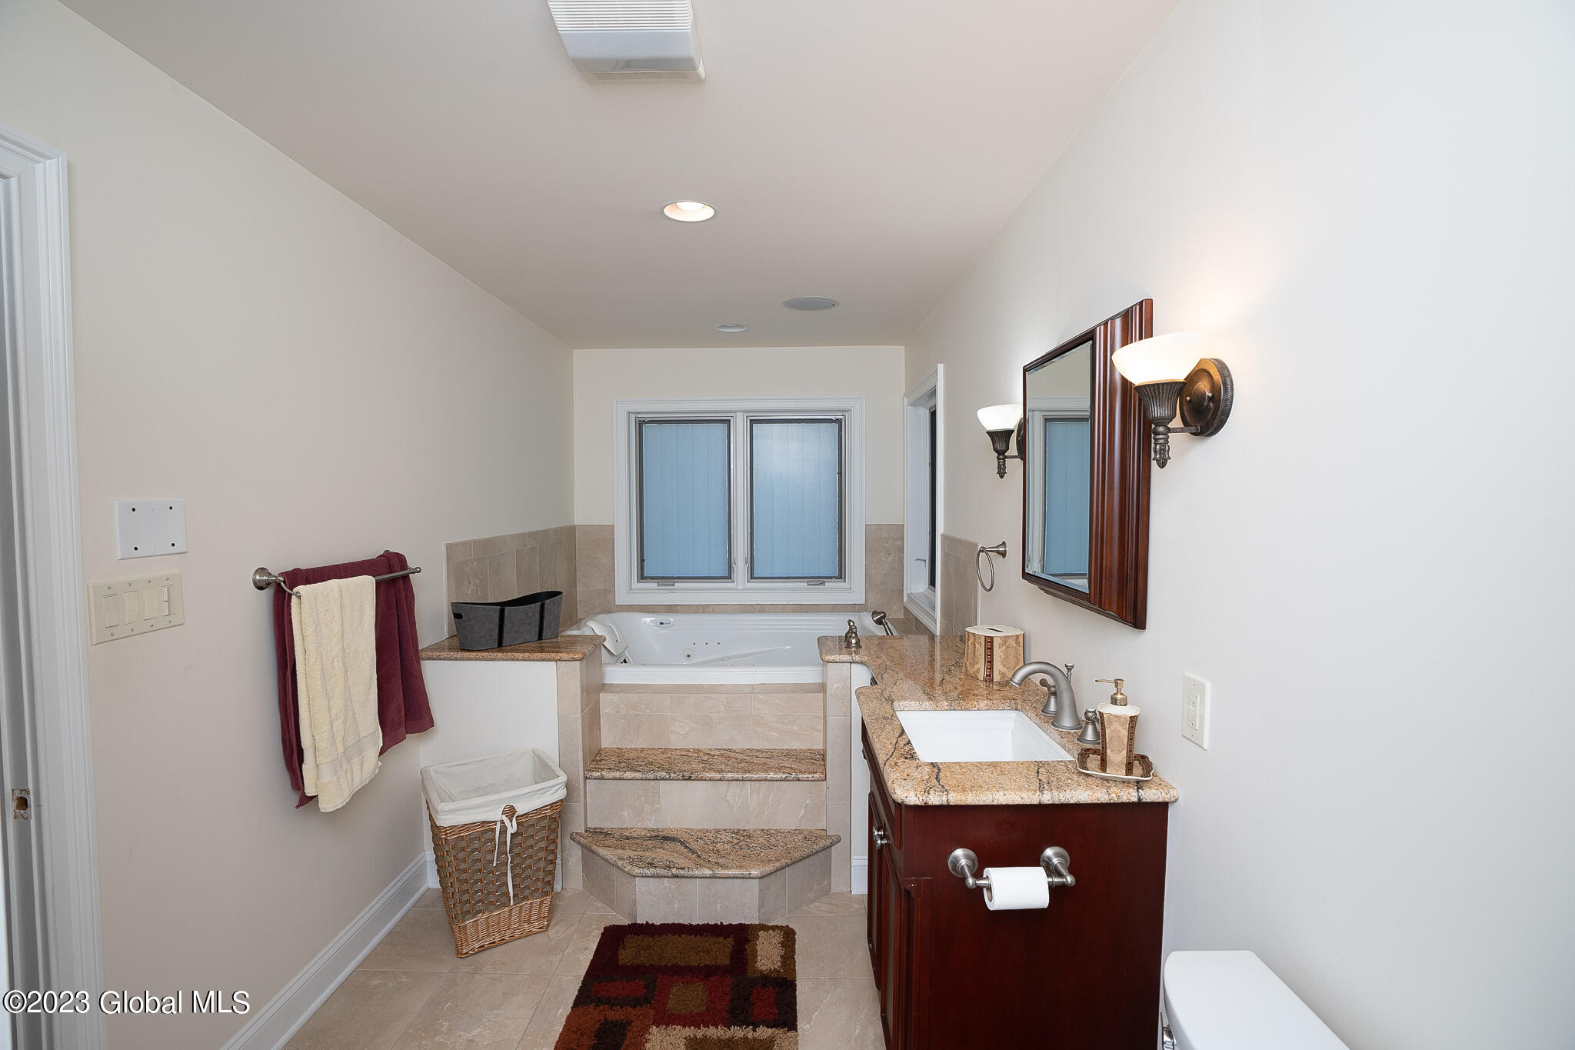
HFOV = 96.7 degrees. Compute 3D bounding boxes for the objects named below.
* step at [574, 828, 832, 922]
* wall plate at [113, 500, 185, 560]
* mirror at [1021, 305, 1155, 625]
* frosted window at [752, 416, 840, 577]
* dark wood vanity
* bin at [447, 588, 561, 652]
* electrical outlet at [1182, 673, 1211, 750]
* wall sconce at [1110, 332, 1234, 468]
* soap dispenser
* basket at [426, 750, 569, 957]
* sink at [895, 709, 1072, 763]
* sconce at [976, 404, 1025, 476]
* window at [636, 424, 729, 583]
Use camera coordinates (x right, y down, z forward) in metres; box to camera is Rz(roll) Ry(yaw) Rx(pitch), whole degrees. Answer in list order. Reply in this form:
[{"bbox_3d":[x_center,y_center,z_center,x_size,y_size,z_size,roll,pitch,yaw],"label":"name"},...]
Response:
[{"bbox_3d":[-0.306,1.279,2.546,1.010,0.215,0.300,0,3,0],"label":"step"},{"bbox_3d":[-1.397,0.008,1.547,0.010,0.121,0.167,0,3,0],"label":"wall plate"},{"bbox_3d":[0.706,-0.138,1.735,0.100,0.690,0.520,0,3,0],"label":"mirror"},{"bbox_3d":[0.063,-0.168,4.617,0.615,1.057,0.040,0,3,0],"label":"frosted window"},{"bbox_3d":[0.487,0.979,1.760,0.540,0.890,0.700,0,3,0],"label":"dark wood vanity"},{"bbox_3d":[-1.122,0.376,2.818,0.200,0.190,0.420,2,3,39],"label":"bin"},{"bbox_3d":[0.756,0.345,1.302,0.010,0.120,0.074,0,3,0],"label":"electrical outlet"},{"bbox_3d":[0.671,-0.212,1.254,0.178,0.220,0.178,0,3,0],"label":"wall sconce"},{"bbox_3d":[0.687,0.412,1.456,0.090,0.187,0.082,1,3,17],"label":"soap dispenser"},{"bbox_3d":[-0.998,1.123,2.389,0.390,0.540,0.310,-2,3,-32],"label":"basket"},{"bbox_3d":[0.475,0.610,1.758,0.370,0.170,0.460,0,3,0],"label":"sink"},{"bbox_3d":[0.669,-0.253,2.185,0.178,0.220,0.178,0,3,0],"label":"sconce"},{"bbox_3d":[-0.673,-0.163,4.604,0.606,1.042,0.060,0,3,0],"label":"window"}]

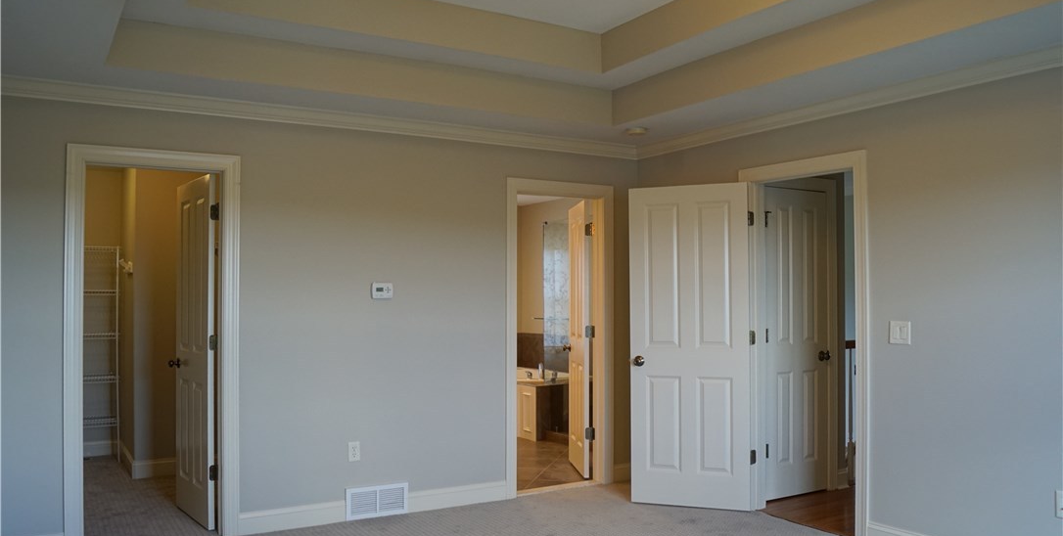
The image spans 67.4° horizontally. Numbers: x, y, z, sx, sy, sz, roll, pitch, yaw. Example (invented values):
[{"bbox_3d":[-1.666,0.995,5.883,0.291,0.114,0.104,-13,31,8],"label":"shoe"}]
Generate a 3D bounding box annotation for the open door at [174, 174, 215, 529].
[{"bbox_3d":[-2.027,0.489,4.836,0.040,2.032,0.693,2,-3,-38],"label":"open door"}]

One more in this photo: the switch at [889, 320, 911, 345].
[{"bbox_3d":[1.931,0.341,4.168,0.012,0.119,0.117,1,-2,-33],"label":"switch"}]

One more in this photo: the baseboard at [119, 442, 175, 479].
[{"bbox_3d":[-3.029,1.503,6.311,0.340,0.120,0.950,1,-2,-33],"label":"baseboard"}]

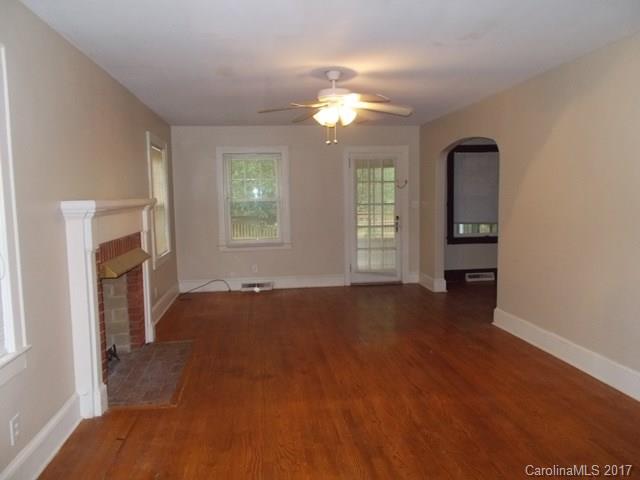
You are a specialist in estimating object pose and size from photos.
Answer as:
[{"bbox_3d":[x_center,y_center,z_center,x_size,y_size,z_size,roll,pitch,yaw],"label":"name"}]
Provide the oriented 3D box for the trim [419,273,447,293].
[{"bbox_3d":[1.684,0.621,7.254,0.177,0.190,0.687,-2,5,-7],"label":"trim"}]

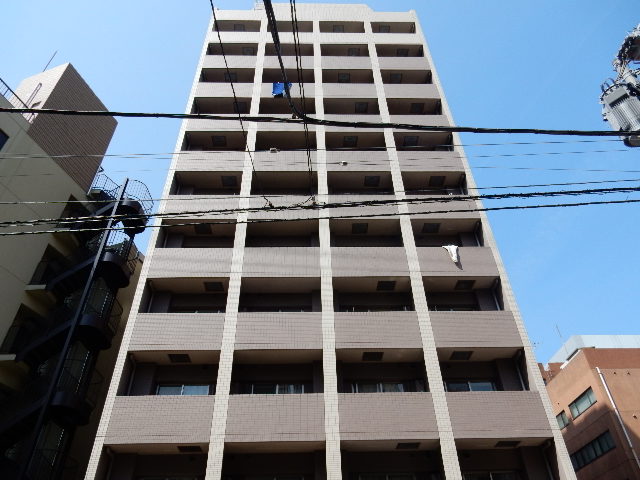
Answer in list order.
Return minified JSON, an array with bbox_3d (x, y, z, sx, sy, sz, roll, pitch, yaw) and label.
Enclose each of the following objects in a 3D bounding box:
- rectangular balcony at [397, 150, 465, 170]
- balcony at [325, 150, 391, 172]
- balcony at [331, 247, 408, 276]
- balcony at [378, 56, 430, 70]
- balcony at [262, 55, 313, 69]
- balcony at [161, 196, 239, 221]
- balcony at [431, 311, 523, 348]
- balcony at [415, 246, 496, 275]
[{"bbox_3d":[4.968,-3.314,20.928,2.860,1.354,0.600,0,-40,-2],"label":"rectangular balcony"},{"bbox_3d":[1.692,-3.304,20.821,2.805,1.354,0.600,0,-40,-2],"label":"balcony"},{"bbox_3d":[1.819,1.157,17.379,2.806,1.339,1.100,0,-40,-2],"label":"balcony"},{"bbox_3d":[4.737,-9.575,26.426,2.825,1.339,1.100,0,-40,-2],"label":"balcony"},{"bbox_3d":[-1.715,-9.561,26.209,2.806,1.339,1.100,0,-40,-2],"label":"balcony"},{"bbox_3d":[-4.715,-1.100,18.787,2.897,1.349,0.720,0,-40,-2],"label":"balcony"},{"bbox_3d":[5.126,3.295,15.700,2.825,1.339,1.100,0,-40,-2],"label":"balcony"},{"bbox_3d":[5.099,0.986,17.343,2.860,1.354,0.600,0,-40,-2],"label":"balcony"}]

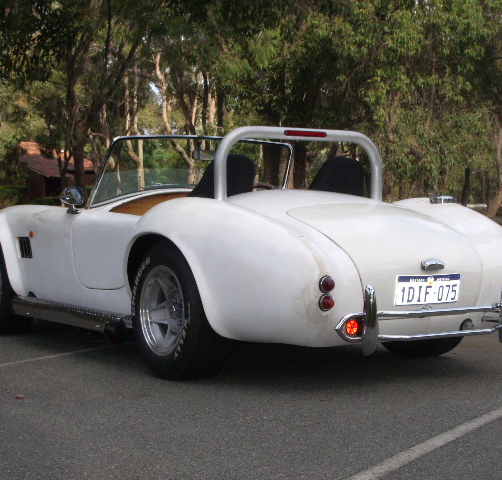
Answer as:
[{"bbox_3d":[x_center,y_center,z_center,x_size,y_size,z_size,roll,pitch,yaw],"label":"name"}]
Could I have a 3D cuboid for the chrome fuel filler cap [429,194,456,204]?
[{"bbox_3d":[0.972,-0.204,5.815,0.120,0.050,0.120,0,1,0],"label":"chrome fuel filler cap"}]

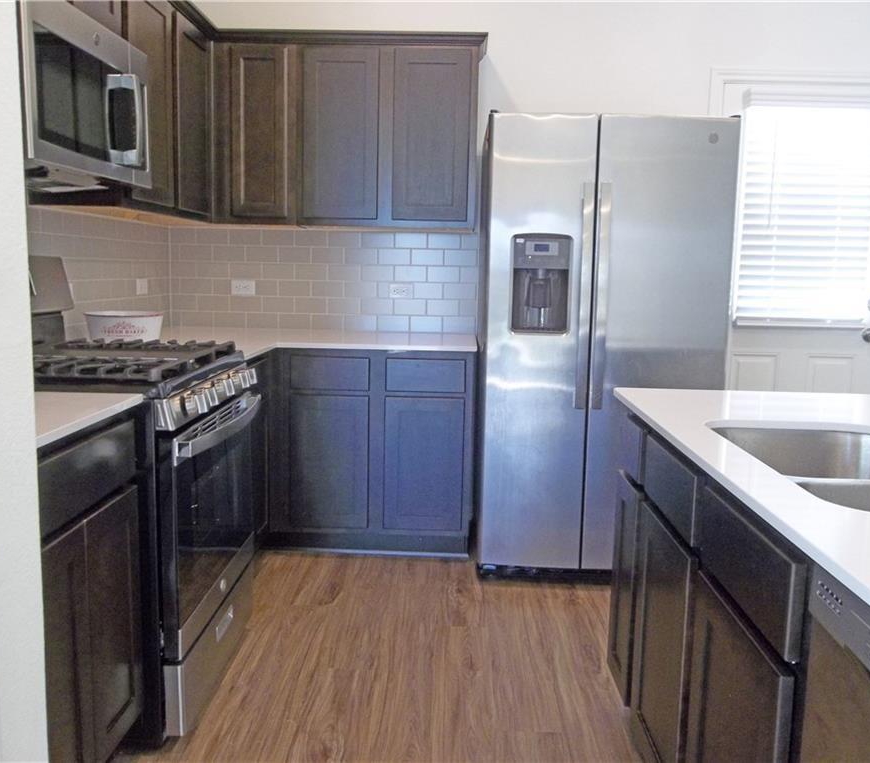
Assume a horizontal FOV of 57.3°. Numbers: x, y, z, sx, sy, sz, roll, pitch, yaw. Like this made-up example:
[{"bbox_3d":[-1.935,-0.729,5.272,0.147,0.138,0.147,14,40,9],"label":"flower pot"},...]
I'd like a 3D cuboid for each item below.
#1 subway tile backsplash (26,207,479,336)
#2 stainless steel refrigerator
[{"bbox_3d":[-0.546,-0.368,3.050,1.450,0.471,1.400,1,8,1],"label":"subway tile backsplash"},{"bbox_3d":[0.632,-0.124,3.309,0.870,1.765,0.835,1,8,1],"label":"stainless steel refrigerator"}]

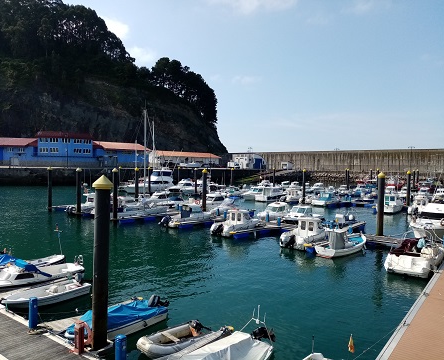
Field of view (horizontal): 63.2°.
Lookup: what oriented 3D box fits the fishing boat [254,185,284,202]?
[{"bbox_3d":[10.048,2.704,73.924,2.900,2.900,8.200,3,3,41],"label":"fishing boat"}]

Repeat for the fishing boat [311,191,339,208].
[{"bbox_3d":[17.730,3.041,60.024,2.300,2.300,6.300,3,3,41],"label":"fishing boat"}]

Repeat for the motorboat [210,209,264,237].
[{"bbox_3d":[1.517,4.097,36.455,2.200,2.250,6.200,3,3,41],"label":"motorboat"}]

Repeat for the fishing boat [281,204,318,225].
[{"bbox_3d":[8.287,3.806,39.004,2.300,2.100,6.200,3,3,41],"label":"fishing boat"}]

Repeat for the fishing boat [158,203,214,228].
[{"bbox_3d":[-3.995,3.800,41.152,2.300,2.300,7.100,3,3,41],"label":"fishing boat"}]

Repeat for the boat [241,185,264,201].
[{"bbox_3d":[5.669,2.517,66.018,2.500,2.600,7.000,3,3,40],"label":"boat"}]

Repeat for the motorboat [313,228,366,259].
[{"bbox_3d":[8.779,4.313,26.207,4.900,2.050,1.850,-1,3,-45],"label":"motorboat"}]

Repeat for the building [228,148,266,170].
[{"bbox_3d":[10.315,-7.340,145.829,14.500,6.800,10.000,1,2,-6],"label":"building"}]

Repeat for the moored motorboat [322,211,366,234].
[{"bbox_3d":[11.748,4.197,36.376,1.950,1.600,5.600,3,3,40],"label":"moored motorboat"}]

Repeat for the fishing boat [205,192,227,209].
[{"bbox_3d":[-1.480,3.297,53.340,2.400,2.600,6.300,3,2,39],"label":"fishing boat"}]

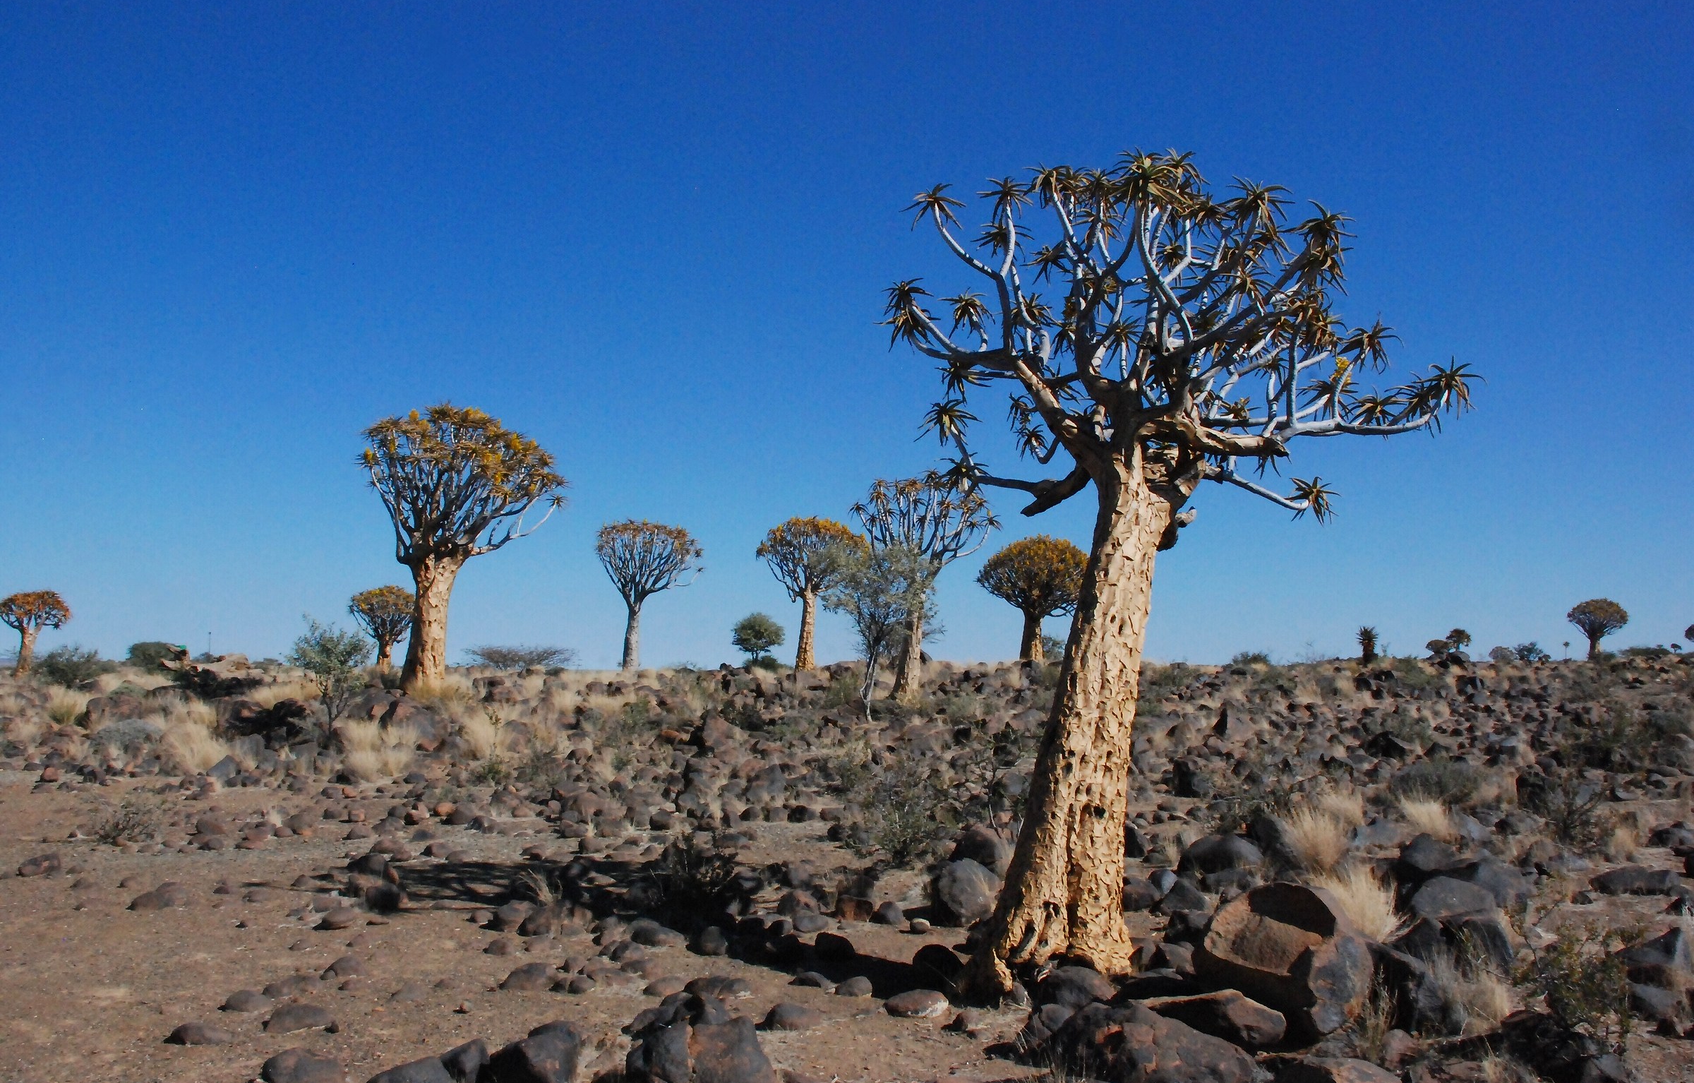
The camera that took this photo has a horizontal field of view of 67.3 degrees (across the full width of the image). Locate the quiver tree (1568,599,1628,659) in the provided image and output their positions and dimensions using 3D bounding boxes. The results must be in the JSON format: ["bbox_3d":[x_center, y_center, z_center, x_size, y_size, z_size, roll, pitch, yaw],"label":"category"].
[{"bbox_3d":[44.246,5.226,75.000,3.500,3.700,3.400,0,-5,0],"label":"quiver tree"}]

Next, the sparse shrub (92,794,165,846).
[{"bbox_3d":[-6.441,2.502,11.400,0.652,0.474,0.580,0,-5,0],"label":"sparse shrub"}]

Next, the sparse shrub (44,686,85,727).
[{"bbox_3d":[-11.683,2.460,19.000,0.613,0.613,0.582,0,-6,0],"label":"sparse shrub"}]

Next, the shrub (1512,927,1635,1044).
[{"bbox_3d":[3.122,1.905,5.450,0.495,0.506,0.470,0,-6,0],"label":"shrub"}]

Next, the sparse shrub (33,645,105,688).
[{"bbox_3d":[-15.880,2.542,26.000,1.434,0.865,1.362,0,-6,0],"label":"sparse shrub"}]

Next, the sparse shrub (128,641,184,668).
[{"bbox_3d":[-26.045,4.268,48.000,2.197,1.048,2.100,0,-5,0],"label":"sparse shrub"}]

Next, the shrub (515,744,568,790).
[{"bbox_3d":[-3.372,2.490,14.000,0.583,0.495,0.524,0,-6,0],"label":"shrub"}]

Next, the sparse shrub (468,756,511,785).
[{"bbox_3d":[-3.989,2.555,14.200,0.458,0.325,0.435,0,-6,0],"label":"sparse shrub"}]

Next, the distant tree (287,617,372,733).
[{"bbox_3d":[-6.314,1.628,15.500,1.020,1.400,1.000,0,-5,0],"label":"distant tree"}]

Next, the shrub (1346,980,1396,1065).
[{"bbox_3d":[2.058,1.888,5.000,0.200,0.330,0.200,0,-5,0],"label":"shrub"}]

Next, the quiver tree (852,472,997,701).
[{"bbox_3d":[1.238,0.728,20.000,2.300,3.600,2.200,0,-5,0],"label":"quiver tree"}]

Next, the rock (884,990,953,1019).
[{"bbox_3d":[0.353,2.311,6.350,0.330,0.128,0.260,0,-5,0],"label":"rock"}]

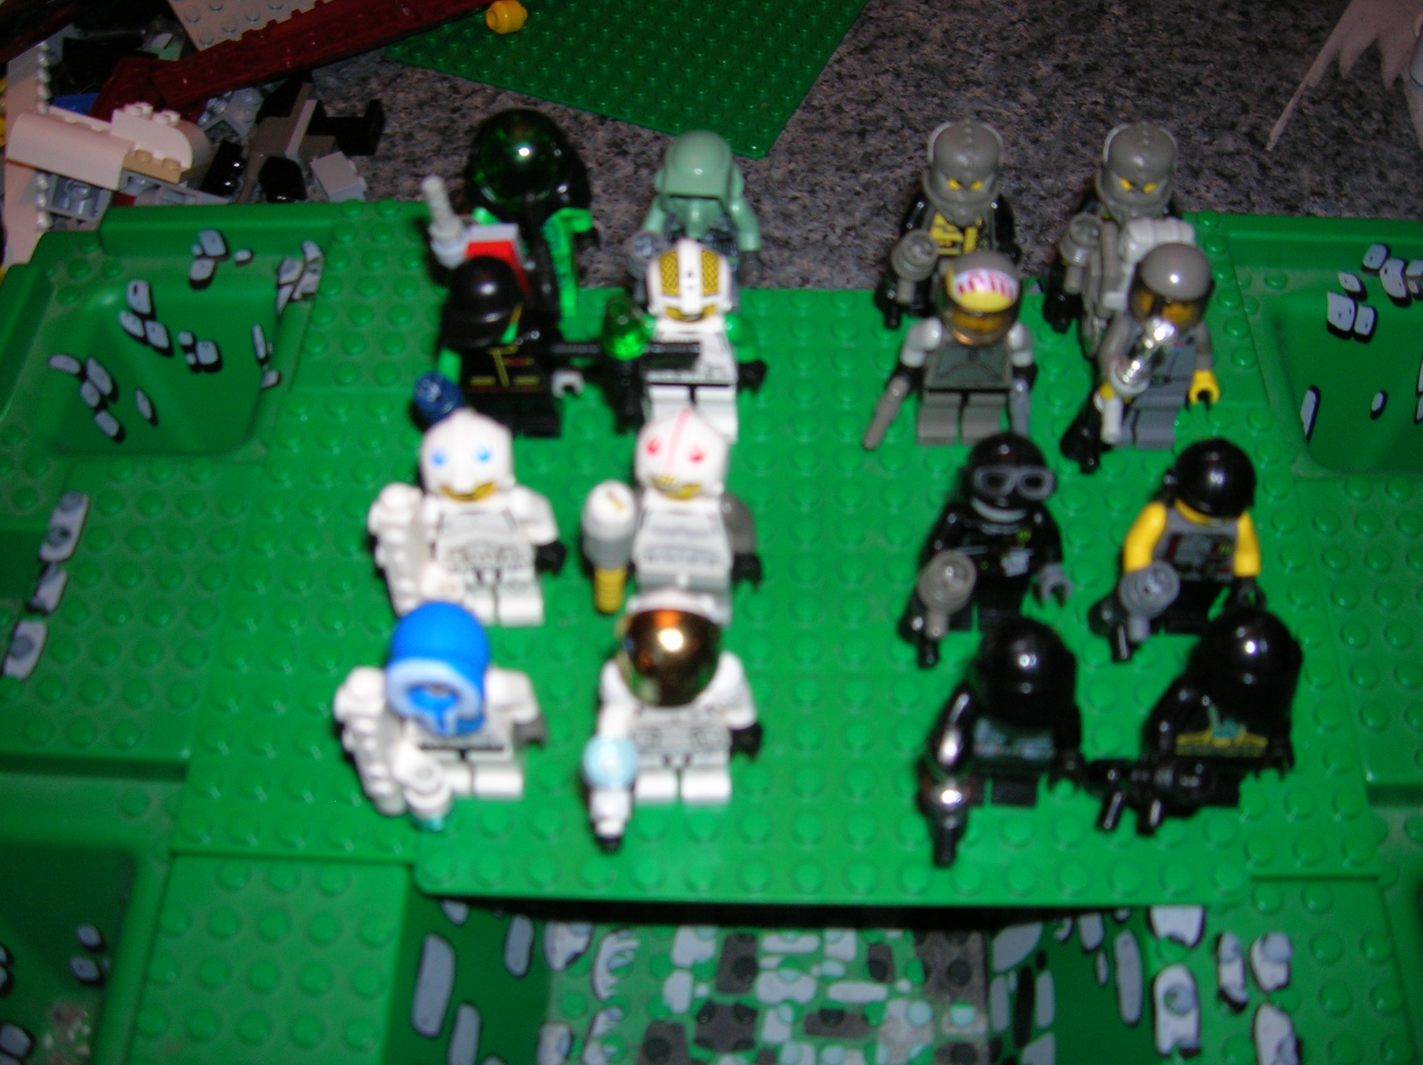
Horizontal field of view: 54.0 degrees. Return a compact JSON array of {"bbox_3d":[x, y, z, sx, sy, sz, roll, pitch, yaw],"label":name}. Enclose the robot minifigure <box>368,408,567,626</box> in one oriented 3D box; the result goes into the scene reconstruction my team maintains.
[{"bbox_3d":[-0.040,0.001,0.221,0.032,0.042,0.019,1,55,2],"label":"robot minifigure"}]

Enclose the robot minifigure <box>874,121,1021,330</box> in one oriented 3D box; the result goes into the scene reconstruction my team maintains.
[{"bbox_3d":[0.044,-0.053,0.257,0.028,0.043,0.022,0,55,3],"label":"robot minifigure"}]

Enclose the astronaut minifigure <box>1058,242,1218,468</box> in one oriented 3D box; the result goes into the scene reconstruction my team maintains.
[{"bbox_3d":[0.074,-0.027,0.237,0.029,0.043,0.023,0,55,3],"label":"astronaut minifigure"}]

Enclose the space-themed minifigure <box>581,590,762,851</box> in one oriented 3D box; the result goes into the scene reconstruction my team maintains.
[{"bbox_3d":[-0.007,0.030,0.201,0.027,0.044,0.024,0,55,3],"label":"space-themed minifigure"}]

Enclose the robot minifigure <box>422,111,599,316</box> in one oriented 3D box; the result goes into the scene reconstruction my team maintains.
[{"bbox_3d":[-0.038,-0.056,0.260,0.033,0.046,0.021,1,55,2],"label":"robot minifigure"}]

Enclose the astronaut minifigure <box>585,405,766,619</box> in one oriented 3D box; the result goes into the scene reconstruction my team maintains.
[{"bbox_3d":[-0.006,0.000,0.221,0.029,0.042,0.017,1,55,2],"label":"astronaut minifigure"}]

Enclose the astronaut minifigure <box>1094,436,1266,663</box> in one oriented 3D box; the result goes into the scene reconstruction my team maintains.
[{"bbox_3d":[0.073,0.005,0.215,0.028,0.043,0.022,0,55,3],"label":"astronaut minifigure"}]

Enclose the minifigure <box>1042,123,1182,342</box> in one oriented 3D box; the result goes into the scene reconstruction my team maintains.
[{"bbox_3d":[0.075,-0.053,0.255,0.028,0.043,0.023,0,55,3],"label":"minifigure"}]

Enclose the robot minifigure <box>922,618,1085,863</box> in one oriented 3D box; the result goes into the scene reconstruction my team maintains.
[{"bbox_3d":[0.042,0.031,0.197,0.024,0.042,0.023,1,55,2],"label":"robot minifigure"}]

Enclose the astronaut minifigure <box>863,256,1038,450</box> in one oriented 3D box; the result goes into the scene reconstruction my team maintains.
[{"bbox_3d":[0.042,-0.029,0.240,0.030,0.043,0.019,0,55,3],"label":"astronaut minifigure"}]

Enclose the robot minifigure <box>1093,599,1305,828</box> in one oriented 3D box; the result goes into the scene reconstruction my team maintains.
[{"bbox_3d":[0.071,0.029,0.198,0.031,0.043,0.020,0,55,3],"label":"robot minifigure"}]

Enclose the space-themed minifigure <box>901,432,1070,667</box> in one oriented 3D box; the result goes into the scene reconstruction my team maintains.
[{"bbox_3d":[0.043,0.005,0.216,0.027,0.042,0.022,1,55,2],"label":"space-themed minifigure"}]

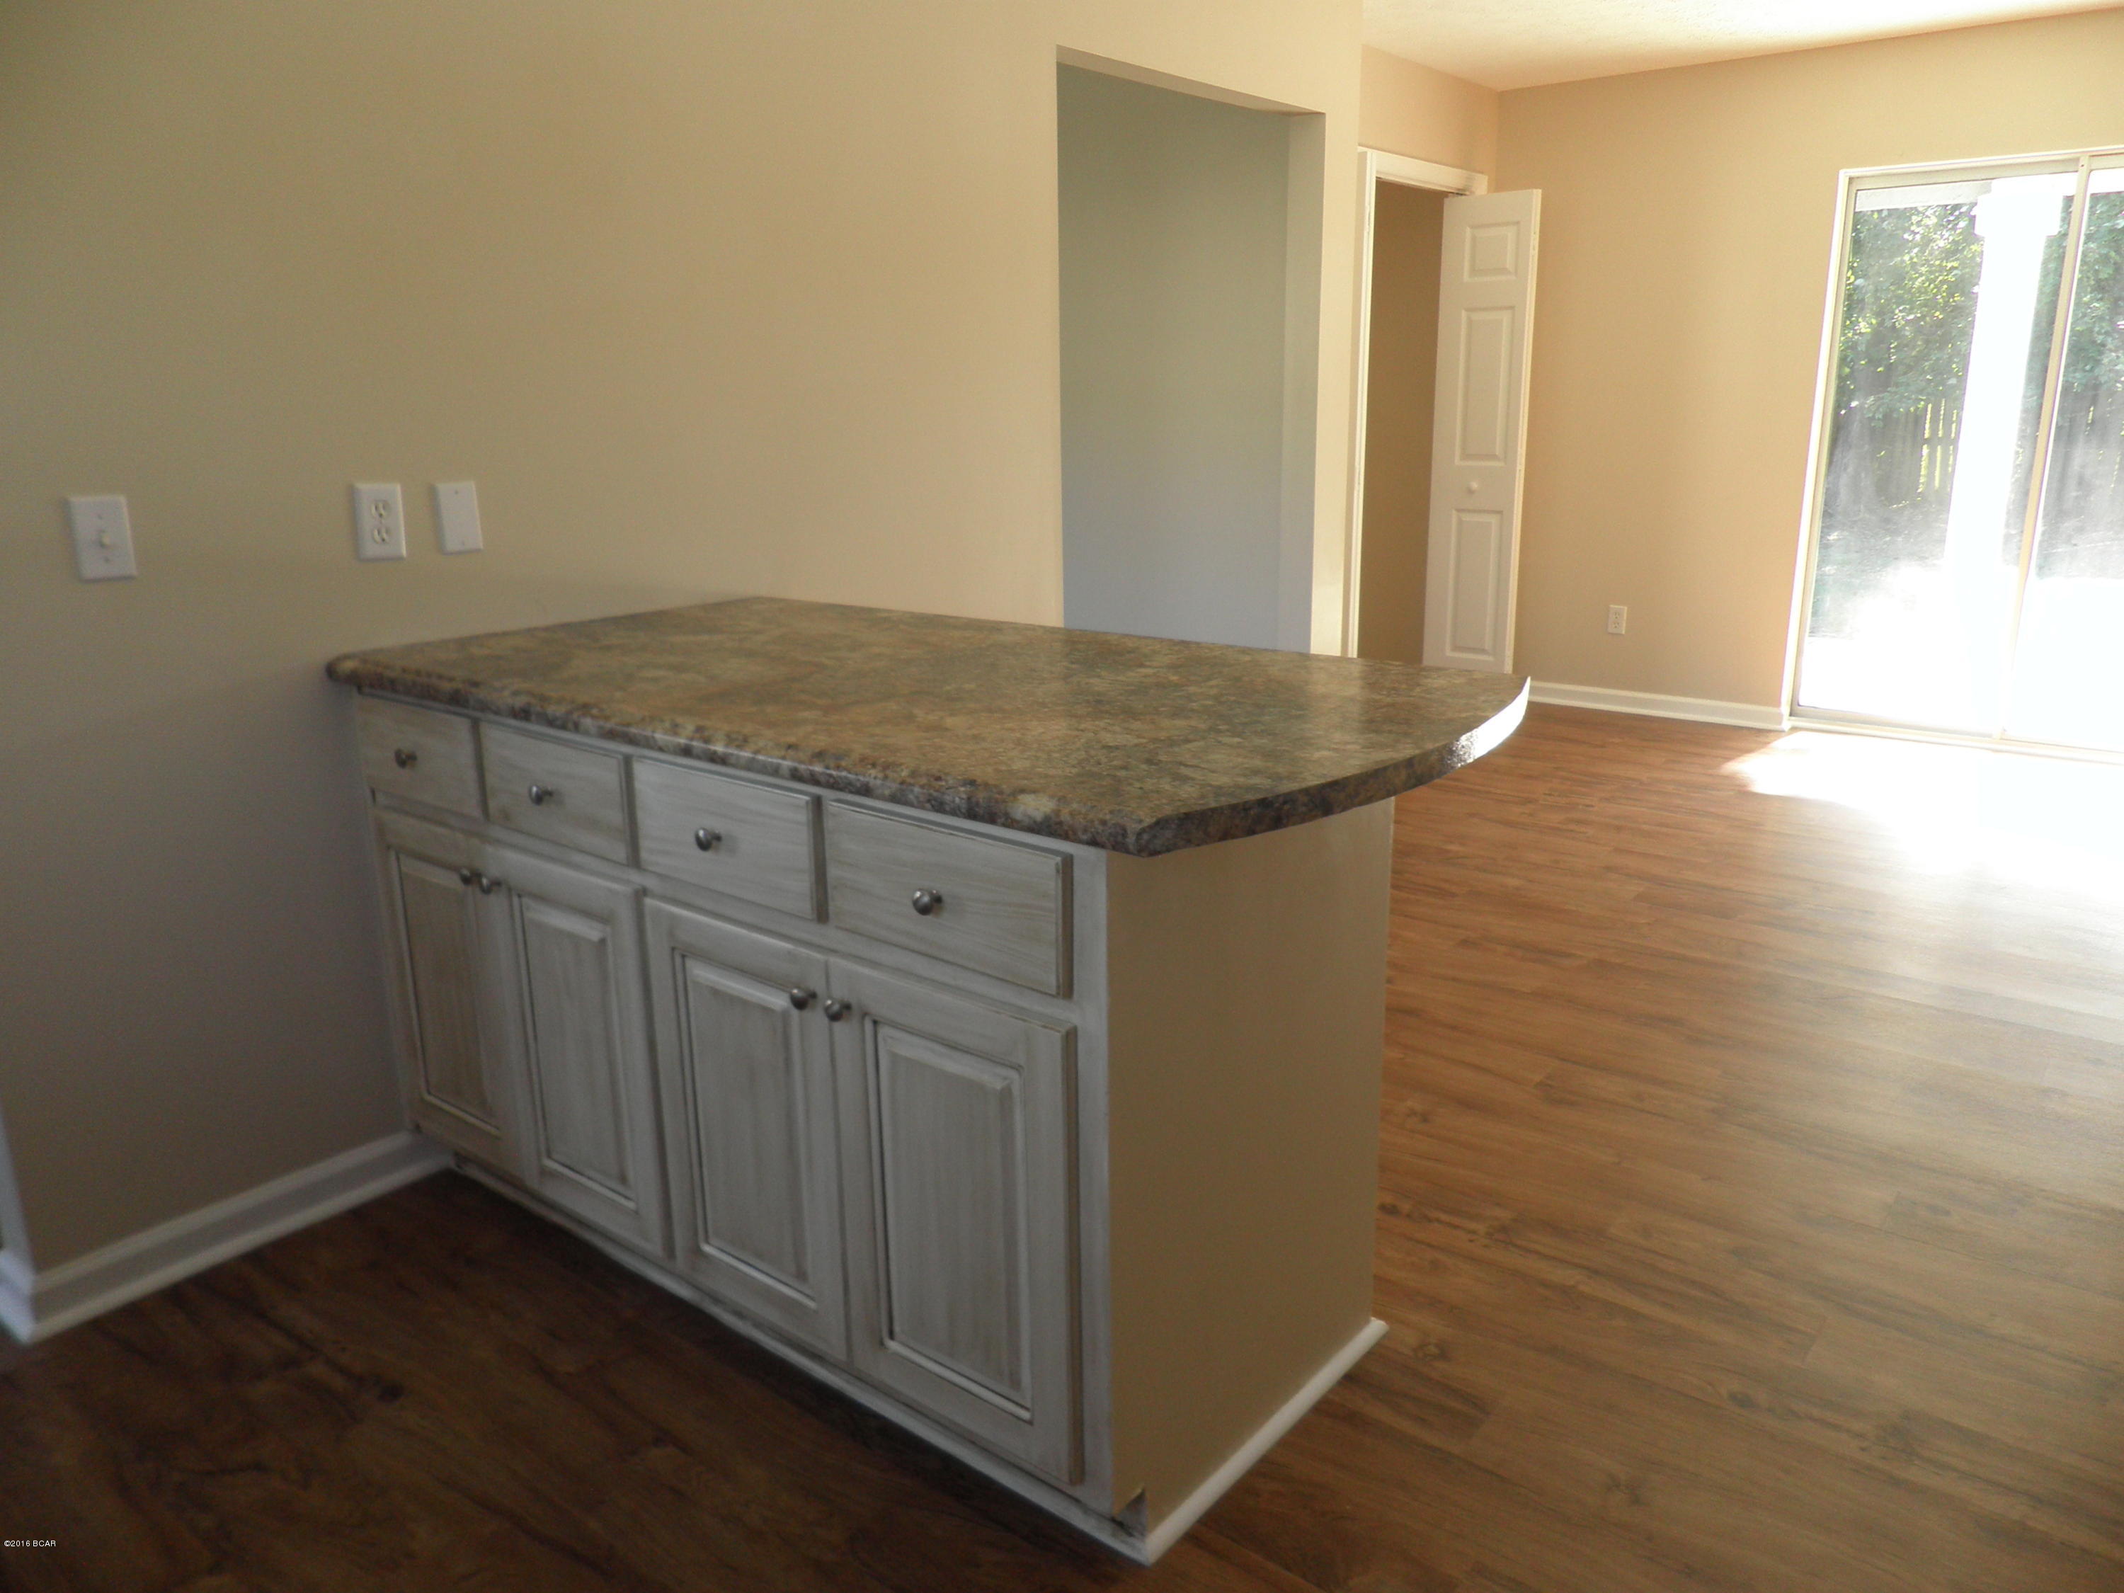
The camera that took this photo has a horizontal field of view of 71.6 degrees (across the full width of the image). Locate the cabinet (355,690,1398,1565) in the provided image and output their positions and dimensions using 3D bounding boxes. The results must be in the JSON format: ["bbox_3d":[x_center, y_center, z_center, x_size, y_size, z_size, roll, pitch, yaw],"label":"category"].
[{"bbox_3d":[-0.344,0.281,2.199,1.516,0.875,0.625,11,19,38],"label":"cabinet"}]

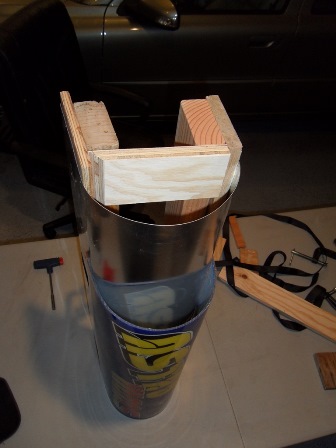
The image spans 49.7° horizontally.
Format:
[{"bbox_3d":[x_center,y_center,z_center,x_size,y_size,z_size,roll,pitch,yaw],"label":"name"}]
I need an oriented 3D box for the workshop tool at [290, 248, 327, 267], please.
[{"bbox_3d":[0.494,0.136,1.268,0.128,0.025,0.082,21,49,13],"label":"workshop tool"}]

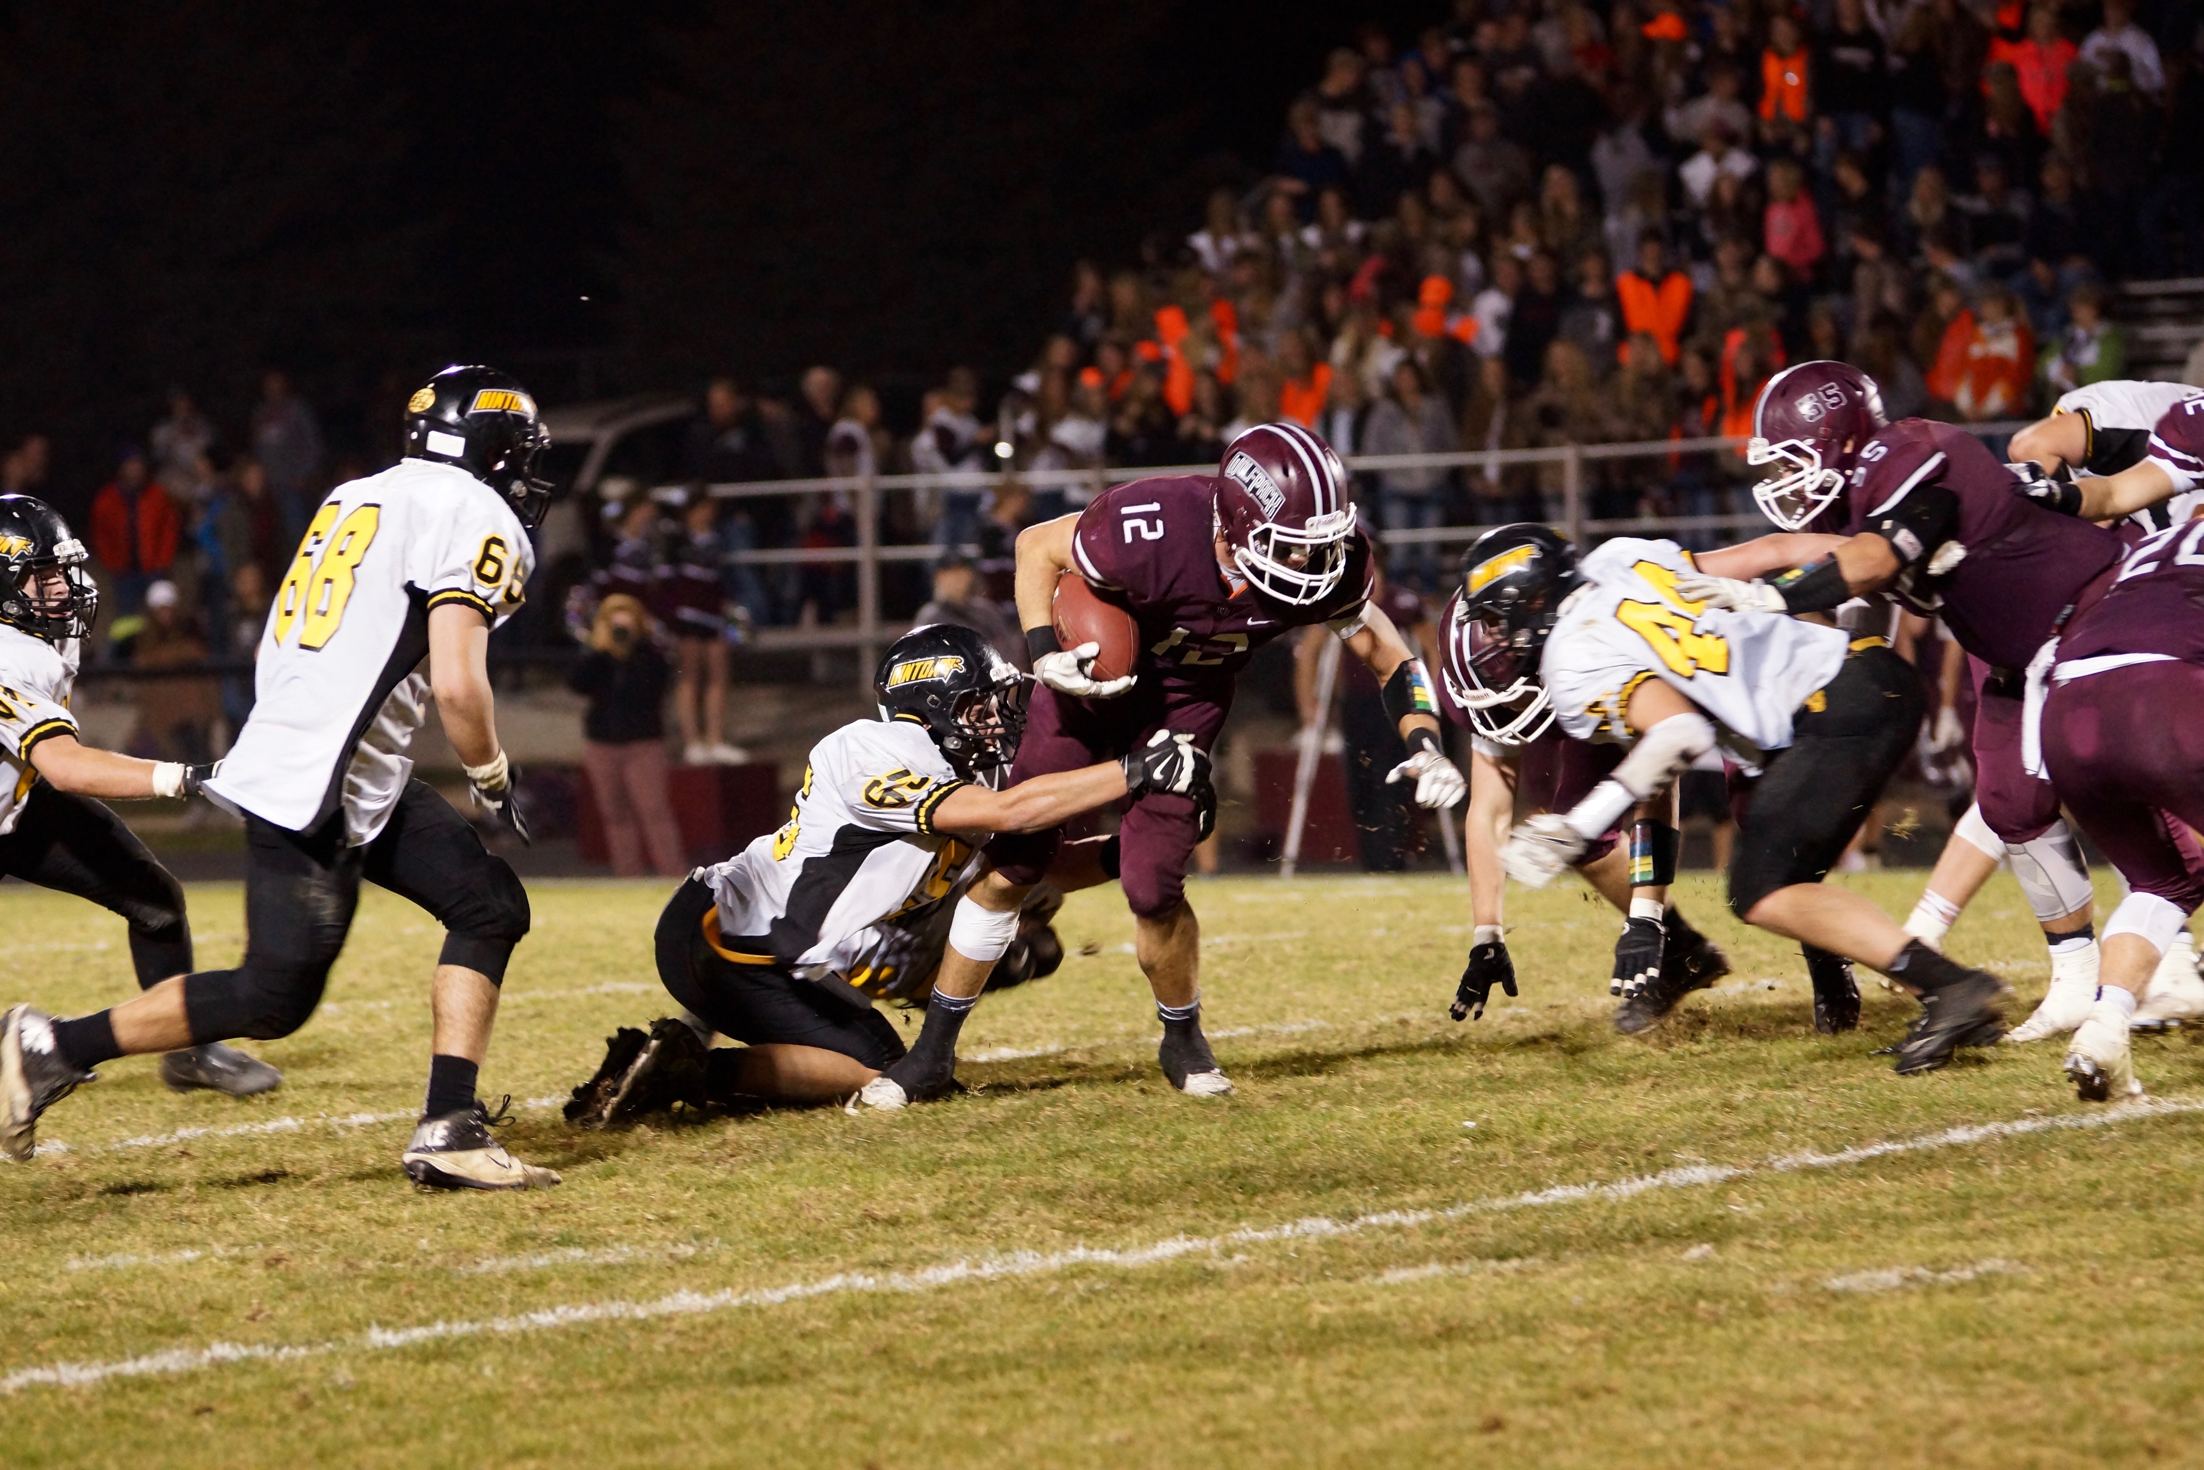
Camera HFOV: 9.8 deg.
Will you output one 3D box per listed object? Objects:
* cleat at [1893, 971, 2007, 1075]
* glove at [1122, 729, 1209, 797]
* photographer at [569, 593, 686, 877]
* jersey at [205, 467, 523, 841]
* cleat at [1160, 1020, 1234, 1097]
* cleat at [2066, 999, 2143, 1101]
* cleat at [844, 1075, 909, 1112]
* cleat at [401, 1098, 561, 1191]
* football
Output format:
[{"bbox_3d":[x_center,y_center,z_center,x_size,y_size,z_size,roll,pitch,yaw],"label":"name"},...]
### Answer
[{"bbox_3d":[1.992,0.676,30.200,0.305,0.140,0.110,-27,0,-3],"label":"cleat"},{"bbox_3d":[0.142,0.065,28.600,0.190,0.150,0.100,-3,-5,-12],"label":"glove"},{"bbox_3d":[-2.528,0.018,68.500,0.580,1.580,0.450,-2,0,-2],"label":"photographer"},{"bbox_3d":[-1.500,-0.172,26.200,0.420,0.780,0.540,24,-13,-30],"label":"jersey"},{"bbox_3d":[0.204,0.703,27.900,0.110,0.155,0.290,-3,7,-22],"label":"cleat"},{"bbox_3d":[2.274,0.716,29.200,0.110,0.160,0.300,0,-3,28],"label":"cleat"},{"bbox_3d":[-0.458,0.795,29.100,0.290,0.120,0.105,-4,2,-30],"label":"cleat"},{"bbox_3d":[-1.265,0.839,26.200,0.315,0.155,0.110,0,0,-12],"label":"cleat"},{"bbox_3d":[-0.011,-0.238,28.200,0.170,0.280,0.170,-26,-11,6],"label":"football"}]

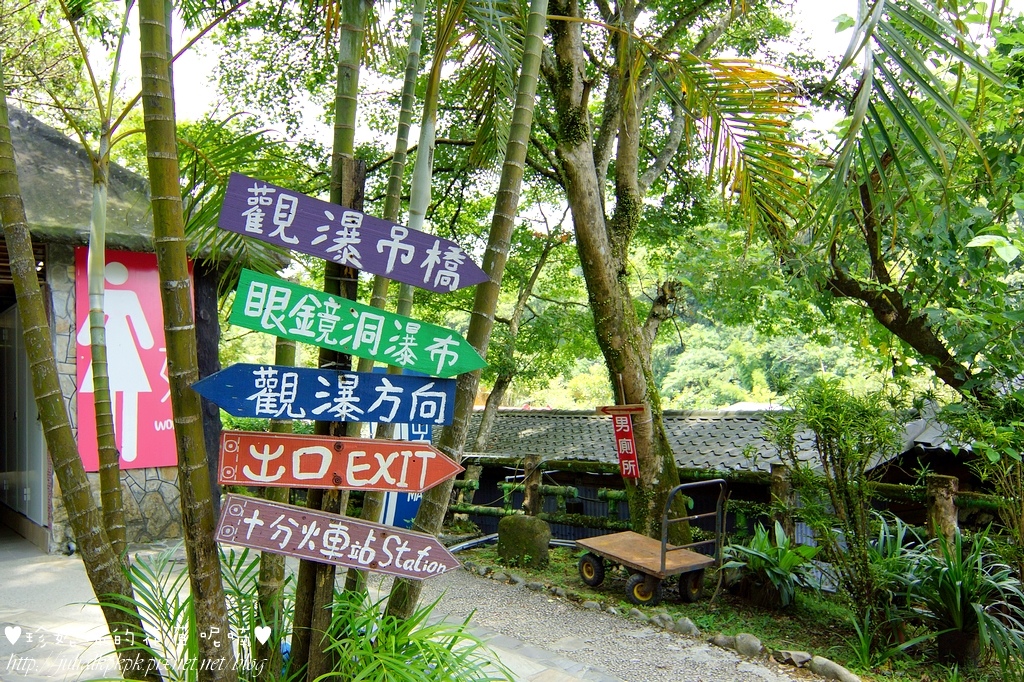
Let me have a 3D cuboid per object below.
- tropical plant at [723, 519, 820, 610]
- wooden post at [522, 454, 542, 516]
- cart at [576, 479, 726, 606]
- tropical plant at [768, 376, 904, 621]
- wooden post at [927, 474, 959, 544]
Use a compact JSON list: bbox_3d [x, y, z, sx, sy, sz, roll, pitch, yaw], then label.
[{"bbox_3d":[1.951,1.687,5.150,0.690,0.640,0.640,0,-2,21],"label":"tropical plant"},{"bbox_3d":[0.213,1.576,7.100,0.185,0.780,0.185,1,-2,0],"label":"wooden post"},{"bbox_3d":[1.165,1.642,5.800,0.670,0.960,1.070,2,-2,-34],"label":"cart"},{"bbox_3d":[2.235,1.085,4.700,0.900,1.630,0.800,0,-2,26],"label":"tropical plant"},{"bbox_3d":[2.902,1.250,4.600,0.200,0.701,0.200,0,-2,32],"label":"wooden post"}]

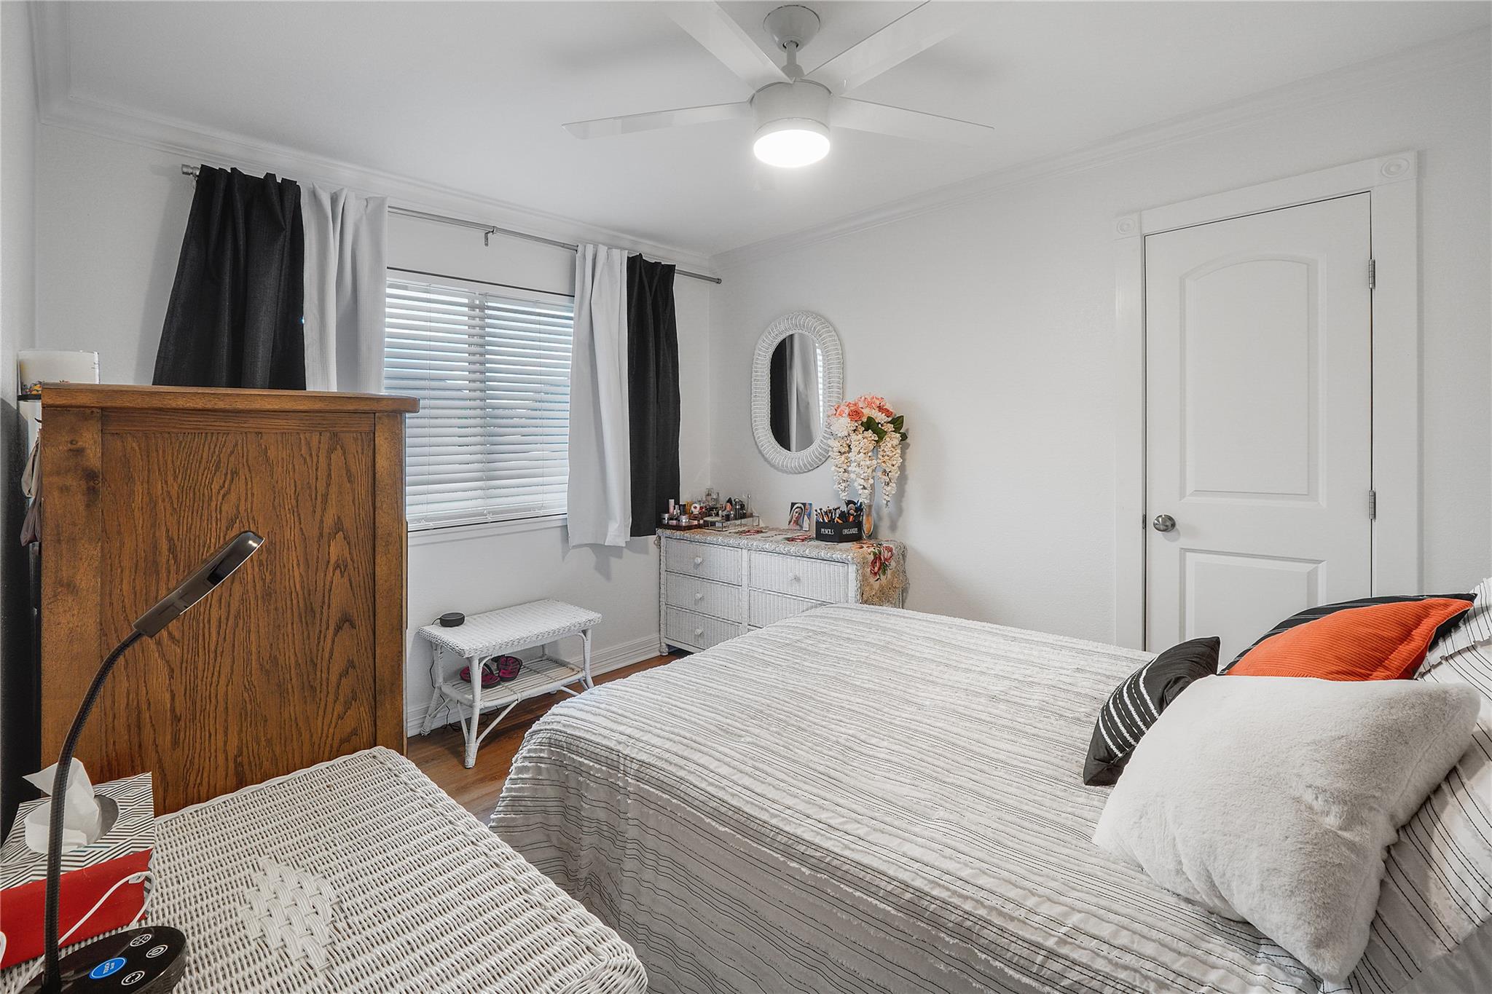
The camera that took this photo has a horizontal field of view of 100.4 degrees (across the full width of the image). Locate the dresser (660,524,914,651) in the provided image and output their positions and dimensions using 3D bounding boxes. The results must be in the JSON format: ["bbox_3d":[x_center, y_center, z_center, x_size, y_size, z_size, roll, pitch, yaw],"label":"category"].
[{"bbox_3d":[0.145,0.592,3.430,1.410,0.755,0.460,2,4,43],"label":"dresser"}]

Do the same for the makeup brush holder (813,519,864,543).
[{"bbox_3d":[0.480,0.171,3.210,0.165,0.100,0.165,2,4,44],"label":"makeup brush holder"}]

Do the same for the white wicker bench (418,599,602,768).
[{"bbox_3d":[-1.072,0.816,2.865,0.470,0.470,0.650,2,4,44],"label":"white wicker bench"}]

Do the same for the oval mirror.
[{"bbox_3d":[0.279,-0.594,3.515,0.615,0.905,0.045,2,2,43],"label":"oval mirror"}]

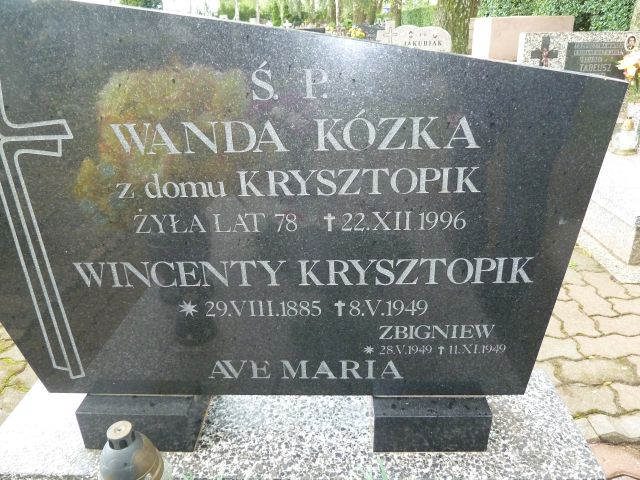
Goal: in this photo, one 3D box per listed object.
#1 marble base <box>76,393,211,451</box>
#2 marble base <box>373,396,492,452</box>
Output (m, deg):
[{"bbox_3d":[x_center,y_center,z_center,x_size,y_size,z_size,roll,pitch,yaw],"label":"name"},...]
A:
[{"bbox_3d":[-0.344,0.328,0.934,0.210,0.089,0.154,0,29,3],"label":"marble base"},{"bbox_3d":[0.208,0.323,0.913,0.210,0.089,0.154,0,29,3],"label":"marble base"}]

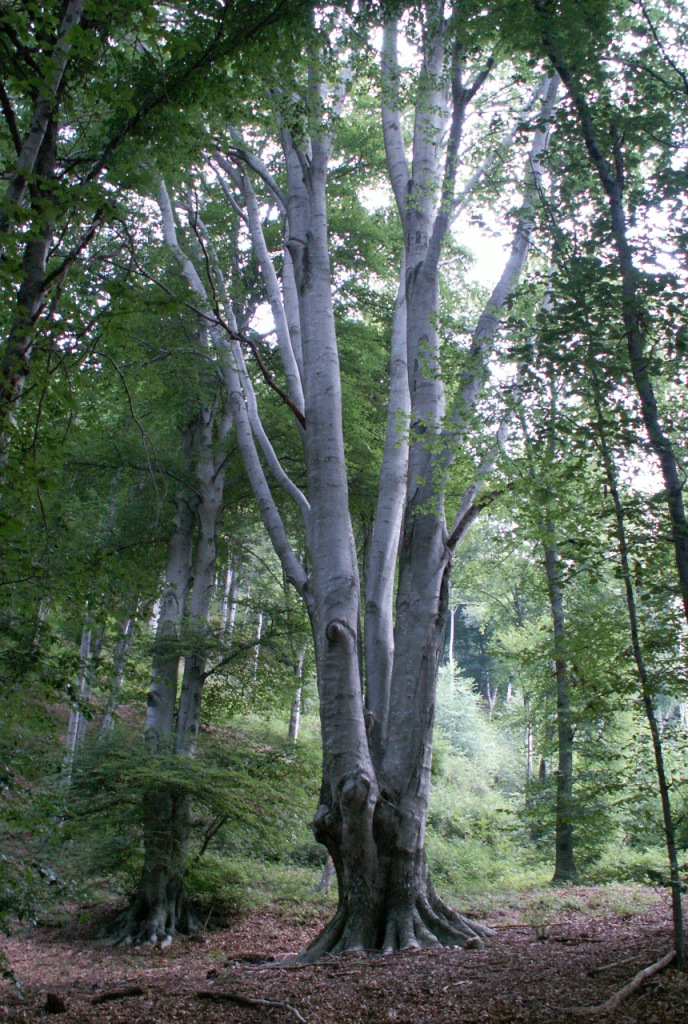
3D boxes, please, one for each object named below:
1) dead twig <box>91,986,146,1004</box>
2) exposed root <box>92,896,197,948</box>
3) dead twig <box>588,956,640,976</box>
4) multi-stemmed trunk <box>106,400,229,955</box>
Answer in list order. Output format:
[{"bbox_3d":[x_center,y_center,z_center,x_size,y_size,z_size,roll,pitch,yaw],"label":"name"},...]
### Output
[{"bbox_3d":[-2.269,4.859,10.418,0.120,0.080,0.640,-16,-23,40],"label":"dead twig"},{"bbox_3d":[-3.361,6.987,17.717,1.760,0.730,1.400,0,-18,0],"label":"exposed root"},{"bbox_3d":[3.315,5.479,12.530,0.130,0.090,1.330,-14,-22,37],"label":"dead twig"},{"bbox_3d":[-3.225,2.479,19.671,2.150,10.520,2.000,0,-18,0],"label":"multi-stemmed trunk"}]

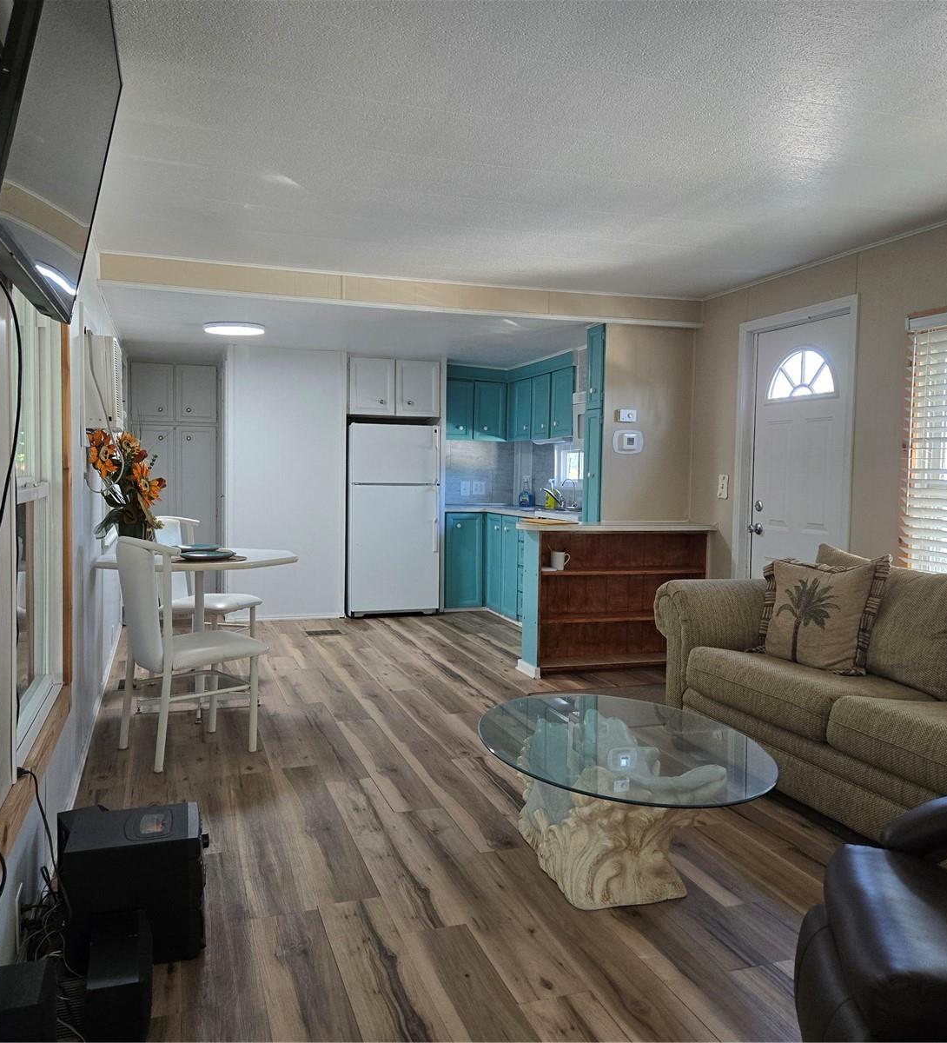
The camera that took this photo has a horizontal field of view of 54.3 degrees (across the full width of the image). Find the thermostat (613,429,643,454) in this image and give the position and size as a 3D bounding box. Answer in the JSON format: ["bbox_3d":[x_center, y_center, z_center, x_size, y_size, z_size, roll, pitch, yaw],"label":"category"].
[{"bbox_3d":[1.006,-0.516,5.978,0.220,0.154,0.037,0,3,-18],"label":"thermostat"}]

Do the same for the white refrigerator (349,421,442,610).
[{"bbox_3d":[-0.766,-0.029,8.139,0.763,1.600,0.716,0,3,-18],"label":"white refrigerator"}]

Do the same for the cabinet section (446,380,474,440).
[{"bbox_3d":[-0.193,-1.024,8.578,0.322,0.544,0.310,0,3,-18],"label":"cabinet section"}]

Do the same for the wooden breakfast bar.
[{"bbox_3d":[0.850,0.471,5.810,1.355,0.919,0.373,0,3,-18],"label":"wooden breakfast bar"}]

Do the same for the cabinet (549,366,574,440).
[{"bbox_3d":[0.864,-0.934,7.379,0.342,0.529,0.442,0,3,-18],"label":"cabinet"}]

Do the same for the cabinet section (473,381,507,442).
[{"bbox_3d":[0.120,-1.024,8.682,0.324,0.544,0.310,0,3,-18],"label":"cabinet section"}]

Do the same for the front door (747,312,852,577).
[{"bbox_3d":[1.819,-0.074,5.206,0.050,2.054,0.865,0,3,-18],"label":"front door"}]

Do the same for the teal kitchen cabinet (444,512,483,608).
[{"bbox_3d":[-0.169,0.326,8.404,0.373,0.844,0.604,0,3,-18],"label":"teal kitchen cabinet"}]

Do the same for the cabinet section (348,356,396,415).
[{"bbox_3d":[-0.912,-1.138,7.959,0.389,0.468,0.450,0,3,-18],"label":"cabinet section"}]

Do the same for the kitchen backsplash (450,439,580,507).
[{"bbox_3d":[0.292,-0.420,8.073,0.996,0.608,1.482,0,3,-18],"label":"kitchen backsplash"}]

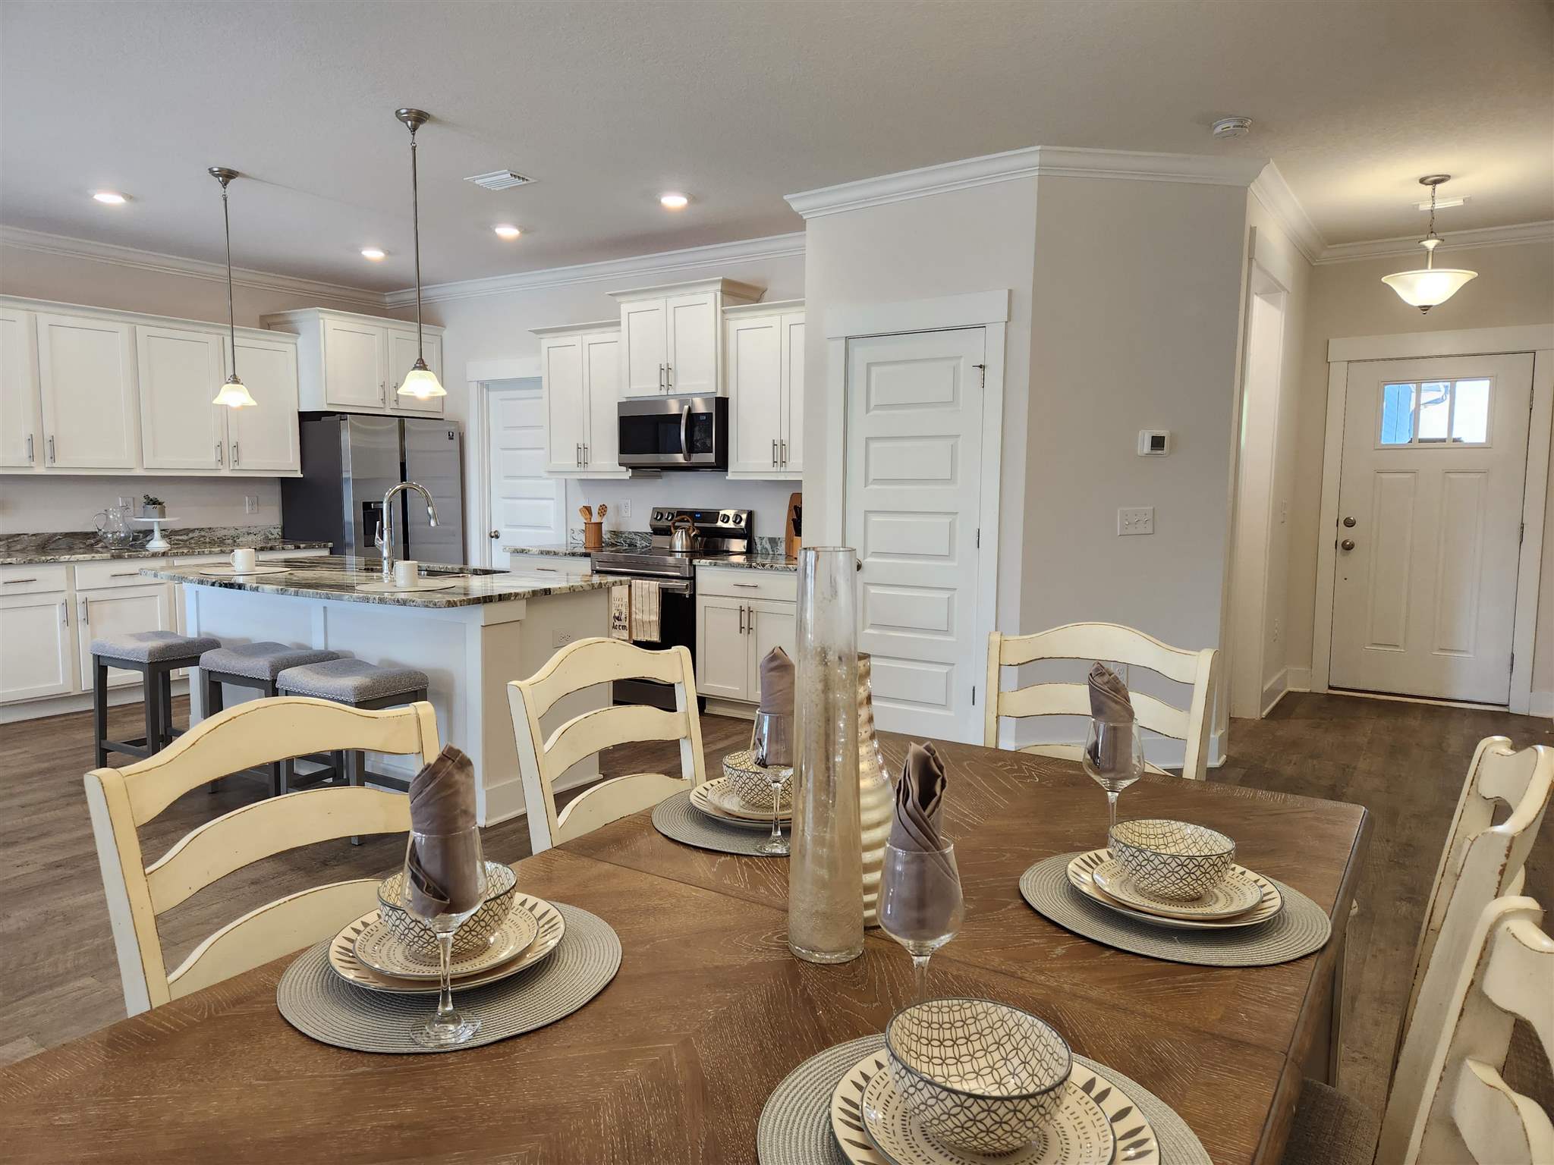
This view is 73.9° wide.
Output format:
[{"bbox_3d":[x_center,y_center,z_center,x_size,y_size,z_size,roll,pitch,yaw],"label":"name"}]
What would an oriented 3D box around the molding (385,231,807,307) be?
[{"bbox_3d":[-1.344,-2.057,6.944,4.080,0.110,0.085,4,7,34],"label":"molding"}]

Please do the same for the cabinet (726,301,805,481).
[{"bbox_3d":[0.095,-1.082,5.921,0.770,0.980,0.370,4,7,33],"label":"cabinet"}]

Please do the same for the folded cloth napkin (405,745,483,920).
[{"bbox_3d":[-0.338,0.254,1.051,0.074,0.183,0.072,4,7,33],"label":"folded cloth napkin"}]

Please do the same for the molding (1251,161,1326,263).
[{"bbox_3d":[2.772,-1.939,5.538,0.085,0.097,2.110,4,7,33],"label":"molding"}]

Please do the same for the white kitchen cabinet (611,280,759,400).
[{"bbox_3d":[-0.543,-1.420,6.189,0.870,0.635,0.440,4,7,34],"label":"white kitchen cabinet"}]

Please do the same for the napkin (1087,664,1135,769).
[{"bbox_3d":[0.495,0.207,1.535,0.066,0.170,0.060,1,6,10],"label":"napkin"}]

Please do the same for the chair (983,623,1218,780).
[{"bbox_3d":[0.557,0.625,2.135,0.510,1.020,0.590,4,7,34],"label":"chair"}]

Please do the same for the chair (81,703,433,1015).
[{"bbox_3d":[-0.473,0.693,1.319,0.590,1.040,0.492,4,7,33],"label":"chair"}]

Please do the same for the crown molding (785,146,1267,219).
[{"bbox_3d":[1.049,-1.820,4.640,2.204,0.097,0.504,2,6,15],"label":"crown molding"}]

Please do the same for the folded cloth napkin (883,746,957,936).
[{"bbox_3d":[0.137,0.247,0.984,0.068,0.188,0.062,1,6,8],"label":"folded cloth napkin"}]

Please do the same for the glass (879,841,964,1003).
[{"bbox_3d":[0.139,0.366,1.014,0.086,0.217,0.086,0,6,0],"label":"glass"}]

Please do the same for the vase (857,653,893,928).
[{"bbox_3d":[0.104,0.266,1.342,0.109,0.341,0.109,4,7,34],"label":"vase"}]

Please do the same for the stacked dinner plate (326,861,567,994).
[{"bbox_3d":[-0.389,0.406,1.237,0.272,0.090,0.272,0,6,0],"label":"stacked dinner plate"}]

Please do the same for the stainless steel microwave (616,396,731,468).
[{"bbox_3d":[-0.559,-0.900,6.325,0.760,0.420,0.410,4,7,34],"label":"stainless steel microwave"}]

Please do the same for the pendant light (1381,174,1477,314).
[{"bbox_3d":[3.074,-1.576,4.855,0.395,0.619,0.395,4,7,34],"label":"pendant light"}]

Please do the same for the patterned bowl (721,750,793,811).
[{"bbox_3d":[-0.016,0.331,1.720,0.152,0.069,0.152,0,6,0],"label":"patterned bowl"}]

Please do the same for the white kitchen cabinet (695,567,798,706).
[{"bbox_3d":[0.012,0.286,5.883,0.690,0.820,0.615,4,7,34],"label":"white kitchen cabinet"}]

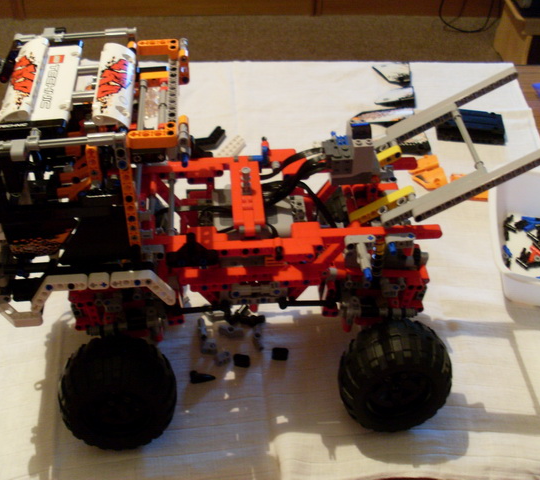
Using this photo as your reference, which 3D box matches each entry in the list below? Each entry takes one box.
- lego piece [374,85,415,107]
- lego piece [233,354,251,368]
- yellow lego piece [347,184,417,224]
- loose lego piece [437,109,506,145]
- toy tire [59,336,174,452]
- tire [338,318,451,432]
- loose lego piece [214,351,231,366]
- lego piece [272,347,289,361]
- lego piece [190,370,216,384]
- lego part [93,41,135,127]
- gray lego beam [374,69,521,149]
[{"bbox_3d":[0.179,-0.203,1.004,0.056,0.015,0.024,-3,42,-4],"label":"lego piece"},{"bbox_3d":[-0.027,0.114,0.663,0.016,0.008,0.008,6,42,5],"label":"lego piece"},{"bbox_3d":[0.092,-0.027,0.576,0.056,0.008,0.008,-26,40,16],"label":"yellow lego piece"},{"bbox_3d":[0.269,-0.149,0.941,0.088,0.019,0.040,5,42,4],"label":"loose lego piece"},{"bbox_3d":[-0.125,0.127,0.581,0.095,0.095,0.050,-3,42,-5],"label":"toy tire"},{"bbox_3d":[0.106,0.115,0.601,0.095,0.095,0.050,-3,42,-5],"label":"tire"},{"bbox_3d":[-0.044,0.113,0.664,0.016,0.008,0.009,-23,47,-25],"label":"loose lego piece"},{"bbox_3d":[0.010,0.109,0.670,0.016,0.008,0.008,1,42,0],"label":"lego piece"},{"bbox_3d":[-0.062,0.127,0.647,0.023,0.009,0.009,2,42,1],"label":"lego piece"},{"bbox_3d":[-0.108,-0.109,0.493,0.025,0.016,0.091,-3,42,-5],"label":"lego part"},{"bbox_3d":[0.150,-0.112,0.621,0.144,0.008,0.016,-26,40,16],"label":"gray lego beam"}]

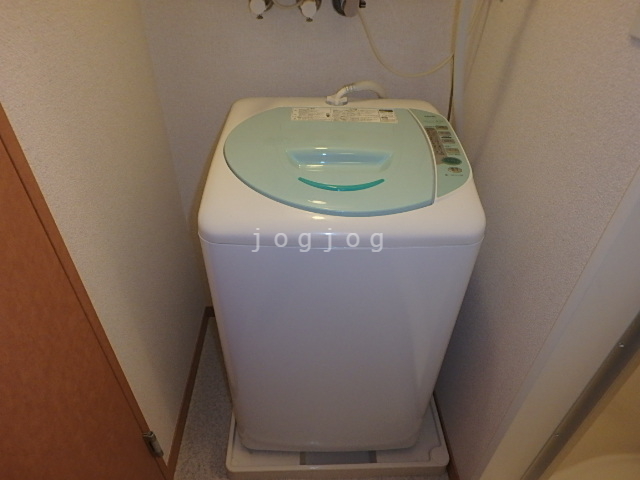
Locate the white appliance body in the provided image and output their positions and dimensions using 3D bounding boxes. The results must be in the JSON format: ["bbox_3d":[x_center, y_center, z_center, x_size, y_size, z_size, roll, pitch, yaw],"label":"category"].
[{"bbox_3d":[0.038,0.121,1.186,0.520,0.865,0.505,0,38,0],"label":"white appliance body"}]

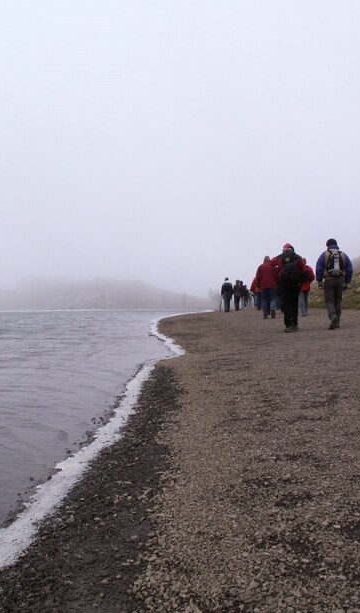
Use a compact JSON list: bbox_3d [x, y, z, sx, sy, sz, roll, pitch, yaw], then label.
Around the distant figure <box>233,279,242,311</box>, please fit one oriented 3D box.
[{"bbox_3d":[3.118,-0.605,33.500,0.530,1.720,0.420,0,0,0],"label":"distant figure"}]

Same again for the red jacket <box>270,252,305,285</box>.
[{"bbox_3d":[2.122,-0.728,12.200,0.660,0.680,0.380,0,0,0],"label":"red jacket"}]

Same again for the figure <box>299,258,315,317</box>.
[{"bbox_3d":[3.705,-0.555,18.300,0.580,1.700,0.420,0,0,0],"label":"figure"}]

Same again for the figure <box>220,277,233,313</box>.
[{"bbox_3d":[2.317,-0.566,30.500,0.560,1.750,0.420,0,0,0],"label":"figure"}]

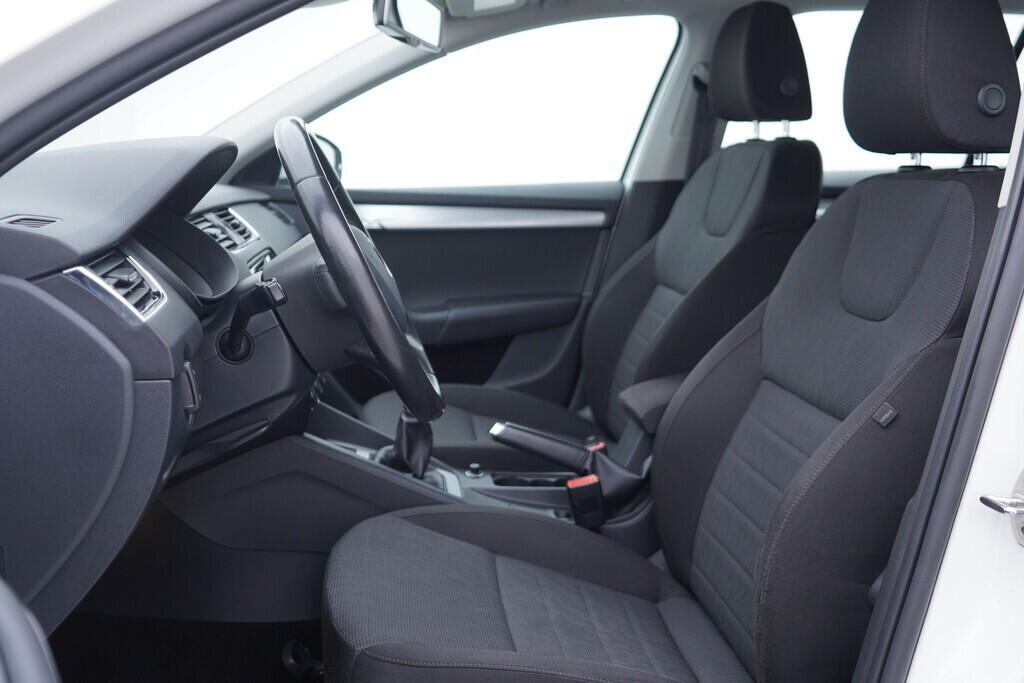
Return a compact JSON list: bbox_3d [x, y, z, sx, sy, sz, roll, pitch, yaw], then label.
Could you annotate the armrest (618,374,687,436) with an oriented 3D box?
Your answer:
[{"bbox_3d":[0.319,0.091,1.610,0.280,0.068,0.140,-2,10,-7],"label":"armrest"}]

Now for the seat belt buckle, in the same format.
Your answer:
[{"bbox_3d":[0.112,0.242,1.496,0.047,0.085,0.030,-13,11,-5],"label":"seat belt buckle"}]

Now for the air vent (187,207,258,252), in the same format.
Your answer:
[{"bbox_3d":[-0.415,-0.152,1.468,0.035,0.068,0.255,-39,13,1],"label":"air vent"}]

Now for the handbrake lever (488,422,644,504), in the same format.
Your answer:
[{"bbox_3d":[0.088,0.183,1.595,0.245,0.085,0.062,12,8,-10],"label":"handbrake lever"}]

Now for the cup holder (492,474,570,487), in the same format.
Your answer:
[{"bbox_3d":[0.044,0.242,1.605,0.155,0.055,0.080,-2,10,-7],"label":"cup holder"}]

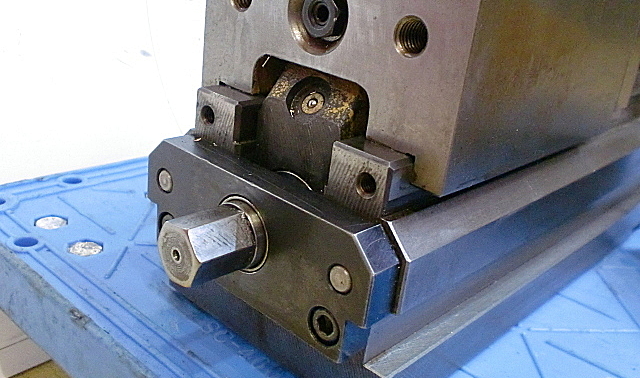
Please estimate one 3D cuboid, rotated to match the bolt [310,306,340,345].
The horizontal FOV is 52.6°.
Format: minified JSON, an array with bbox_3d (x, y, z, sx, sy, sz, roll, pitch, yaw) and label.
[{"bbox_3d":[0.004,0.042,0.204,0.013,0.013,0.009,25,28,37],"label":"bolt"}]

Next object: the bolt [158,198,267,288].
[{"bbox_3d":[-0.035,0.018,0.210,0.024,0.024,0.028,25,28,37],"label":"bolt"}]

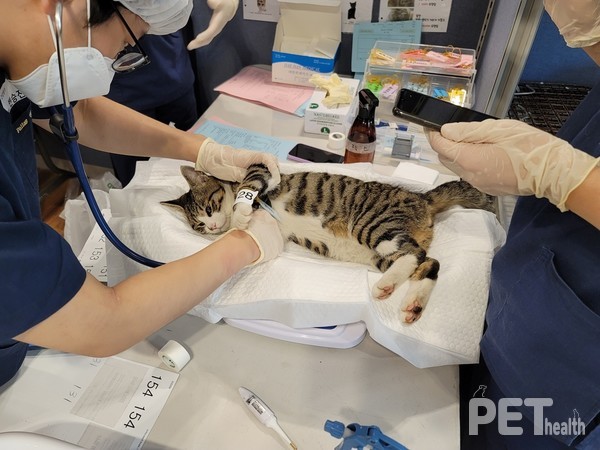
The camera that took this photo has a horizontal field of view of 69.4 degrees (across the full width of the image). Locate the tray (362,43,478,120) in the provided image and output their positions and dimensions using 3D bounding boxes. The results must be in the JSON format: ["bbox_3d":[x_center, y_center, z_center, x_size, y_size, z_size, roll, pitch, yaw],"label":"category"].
[{"bbox_3d":[0.387,-0.482,1.405,0.325,0.130,0.170,10,43,10],"label":"tray"}]

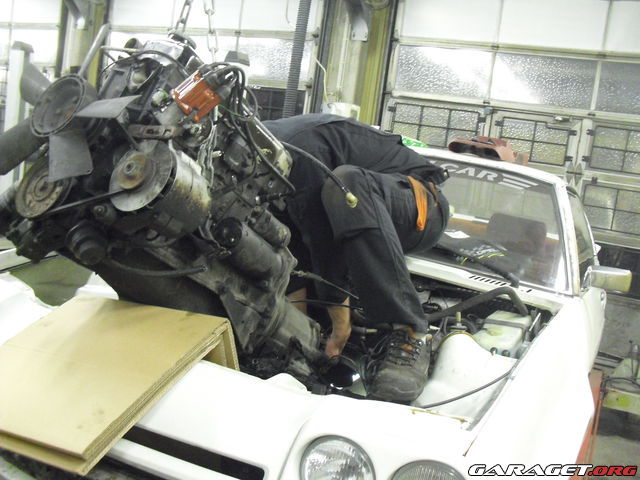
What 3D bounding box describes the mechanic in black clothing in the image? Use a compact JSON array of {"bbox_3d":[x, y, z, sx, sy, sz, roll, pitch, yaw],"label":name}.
[{"bbox_3d":[0.067,0.035,2.100,0.680,0.840,0.680,6,5,-19],"label":"mechanic in black clothing"}]

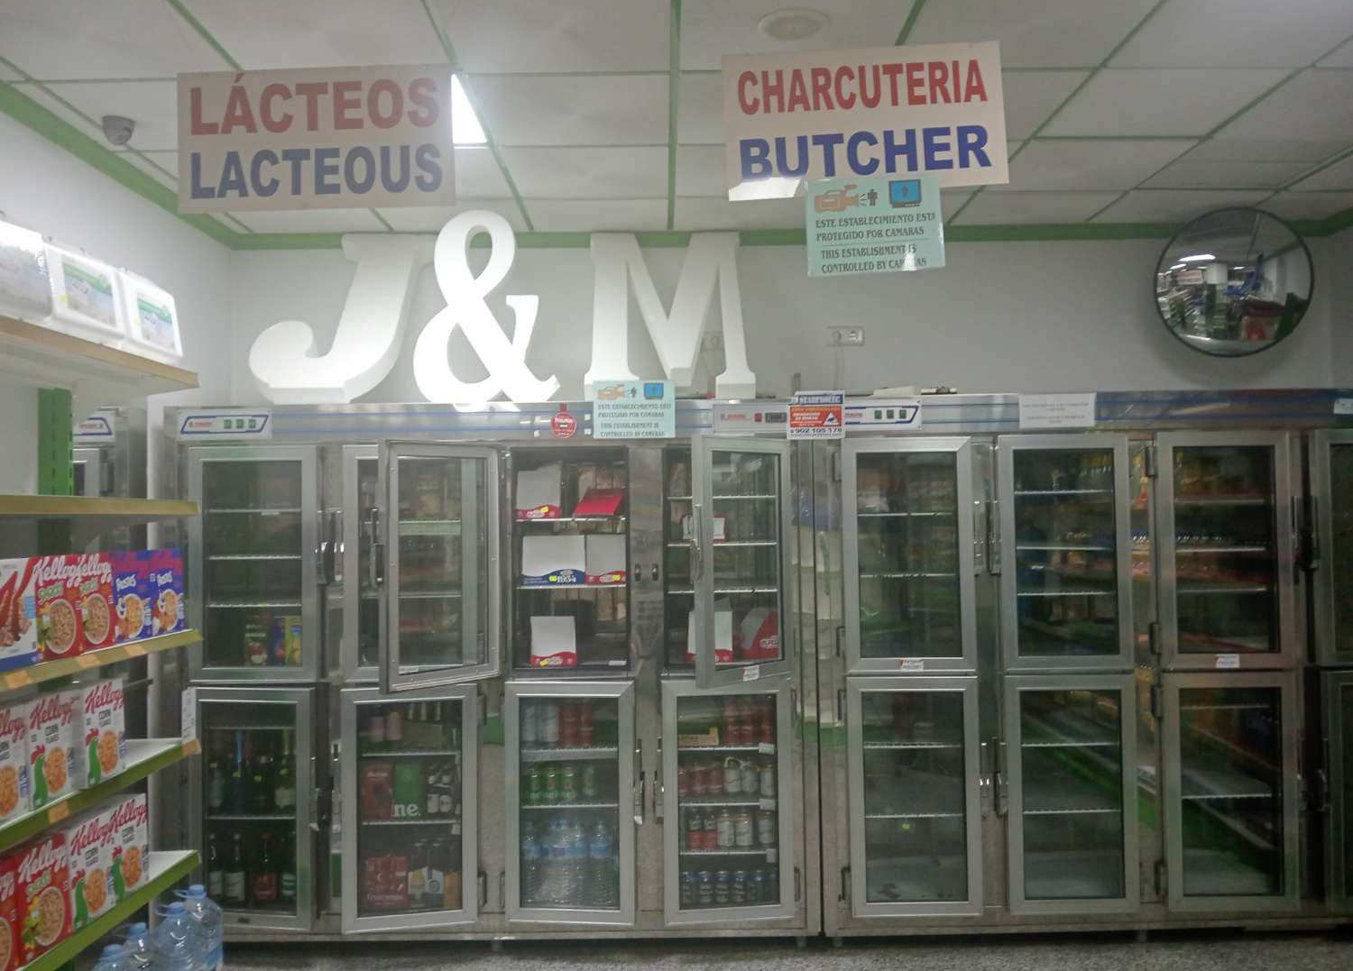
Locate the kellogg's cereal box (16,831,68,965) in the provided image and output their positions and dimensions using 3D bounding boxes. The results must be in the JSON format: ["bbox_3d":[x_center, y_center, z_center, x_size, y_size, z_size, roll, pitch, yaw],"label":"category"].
[{"bbox_3d":[-1.453,0.929,2.466,0.065,0.238,0.204,-1,-2,-1],"label":"kellogg's cereal box"}]

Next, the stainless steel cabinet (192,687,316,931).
[{"bbox_3d":[-1.541,1.183,4.281,0.444,0.876,0.600,-1,-2,-1],"label":"stainless steel cabinet"}]

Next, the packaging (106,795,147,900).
[{"bbox_3d":[-1.515,0.978,2.969,0.068,0.250,0.188,-1,-2,-1],"label":"packaging"}]

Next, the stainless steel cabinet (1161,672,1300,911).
[{"bbox_3d":[2.026,1.122,4.272,0.484,0.866,0.550,-1,-1,0],"label":"stainless steel cabinet"}]

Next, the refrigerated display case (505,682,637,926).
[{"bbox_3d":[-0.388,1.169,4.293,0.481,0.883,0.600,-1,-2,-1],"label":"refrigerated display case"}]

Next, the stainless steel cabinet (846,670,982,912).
[{"bbox_3d":[0.866,1.140,4.263,0.474,0.859,0.550,-1,-1,0],"label":"stainless steel cabinet"}]

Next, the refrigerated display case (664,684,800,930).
[{"bbox_3d":[0.189,1.153,4.258,0.471,0.871,0.550,-1,-1,0],"label":"refrigerated display case"}]

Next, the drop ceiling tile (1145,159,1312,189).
[{"bbox_3d":[2.126,-1.194,4.200,0.612,0.015,0.353,-1,-2,-1],"label":"drop ceiling tile"}]

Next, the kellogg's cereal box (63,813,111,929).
[{"bbox_3d":[-1.538,0.989,2.822,0.071,0.262,0.199,-1,-1,1],"label":"kellogg's cereal box"}]

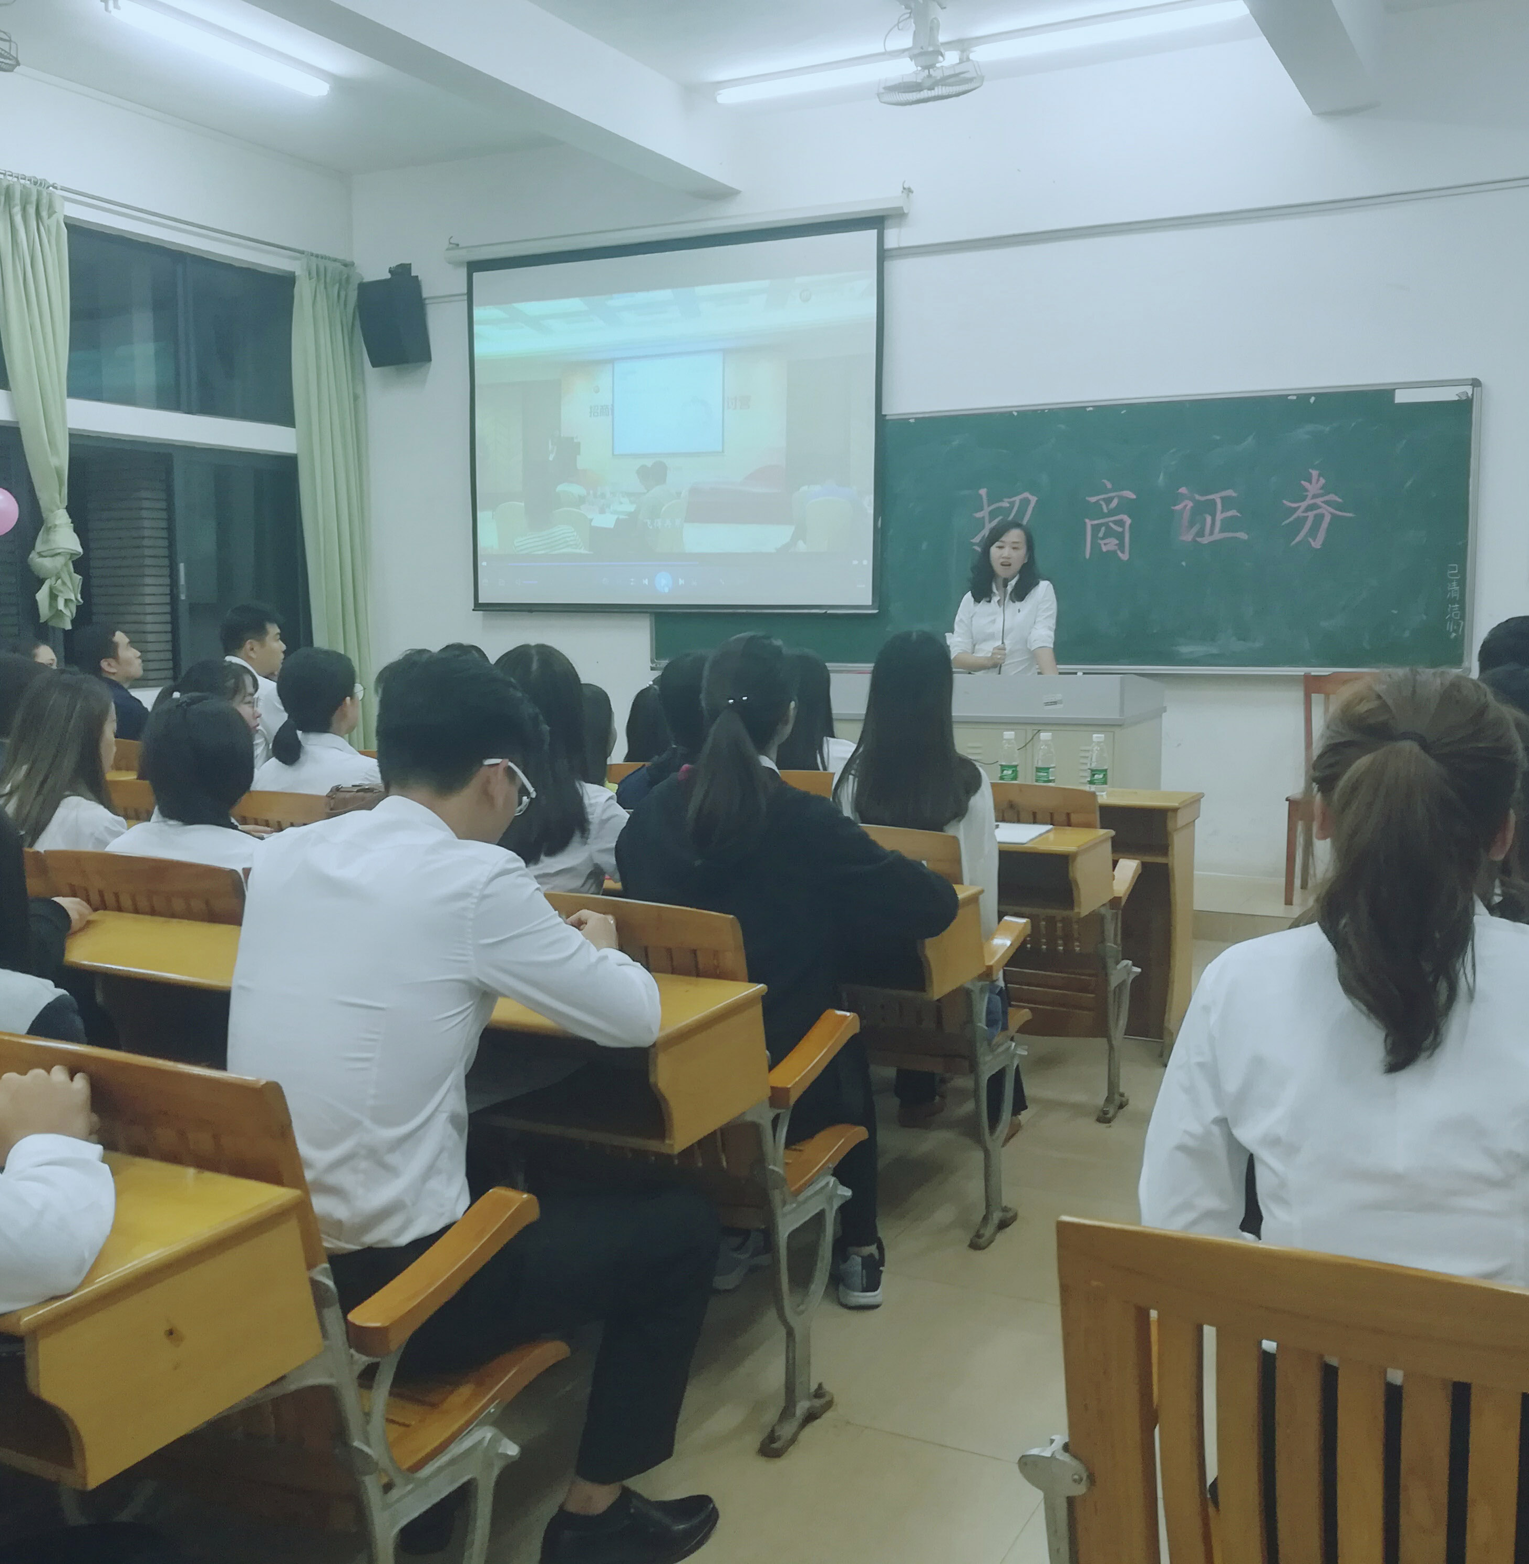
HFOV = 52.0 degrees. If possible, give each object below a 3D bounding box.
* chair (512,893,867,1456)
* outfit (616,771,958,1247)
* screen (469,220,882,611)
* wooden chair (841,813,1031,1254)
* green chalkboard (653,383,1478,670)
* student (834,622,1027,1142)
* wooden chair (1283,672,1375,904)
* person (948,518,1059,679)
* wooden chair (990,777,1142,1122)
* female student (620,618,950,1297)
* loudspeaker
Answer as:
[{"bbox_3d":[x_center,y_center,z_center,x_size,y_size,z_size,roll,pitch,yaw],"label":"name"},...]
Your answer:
[{"bbox_3d":[-0.157,0.610,2.679,0.560,0.890,0.550,3,8,28],"label":"chair"},{"bbox_3d":[0.002,0.441,2.916,0.620,0.950,0.680,3,8,28],"label":"outfit"},{"bbox_3d":[-0.531,-1.829,8.130,2.483,1.887,0.050,3,7,28],"label":"screen"},{"bbox_3d":[0.289,0.517,3.459,0.545,0.900,0.500,3,7,28],"label":"wooden chair"},{"bbox_3d":[1.160,-1.151,7.370,3.980,1.200,0.060,3,8,28],"label":"green chalkboard"},{"bbox_3d":[0.431,0.291,3.676,0.460,1.300,0.760,3,7,28],"label":"student"},{"bbox_3d":[2.427,0.033,6.478,0.430,0.945,0.460,3,7,28],"label":"wooden chair"},{"bbox_3d":[1.023,-0.322,6.695,0.470,1.570,0.330,2,7,18],"label":"person"},{"bbox_3d":[0.729,0.431,4.262,0.545,0.890,0.440,3,7,28],"label":"wooden chair"},{"bbox_3d":[0.011,0.374,2.926,0.620,1.300,0.740,3,8,28],"label":"female student"},{"bbox_3d":[-2.055,-2.568,8.720,0.250,0.470,0.220,3,21,28],"label":"loudspeaker"}]

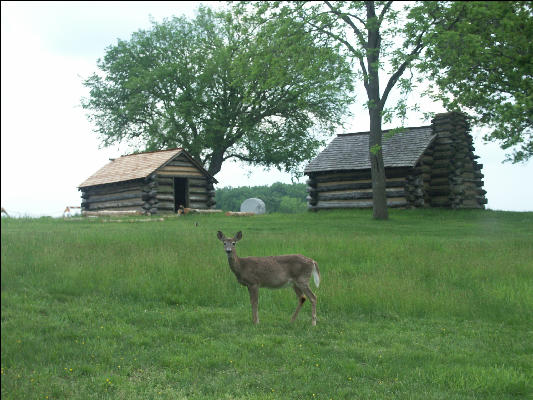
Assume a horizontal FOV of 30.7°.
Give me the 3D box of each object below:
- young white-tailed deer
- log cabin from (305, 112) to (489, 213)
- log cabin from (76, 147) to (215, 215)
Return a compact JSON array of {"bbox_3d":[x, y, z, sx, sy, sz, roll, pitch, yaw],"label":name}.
[{"bbox_3d":[0.025,0.972,12.000,1.280,1.170,0.380,-1,-1,7],"label":"young white-tailed deer"},{"bbox_3d":[5.838,-1.615,42.547,6.600,4.050,5.100,-2,-1,40],"label":"log cabin"},{"bbox_3d":[-6.360,-0.947,53.092,5.500,3.400,5.300,-2,-1,42],"label":"log cabin"}]

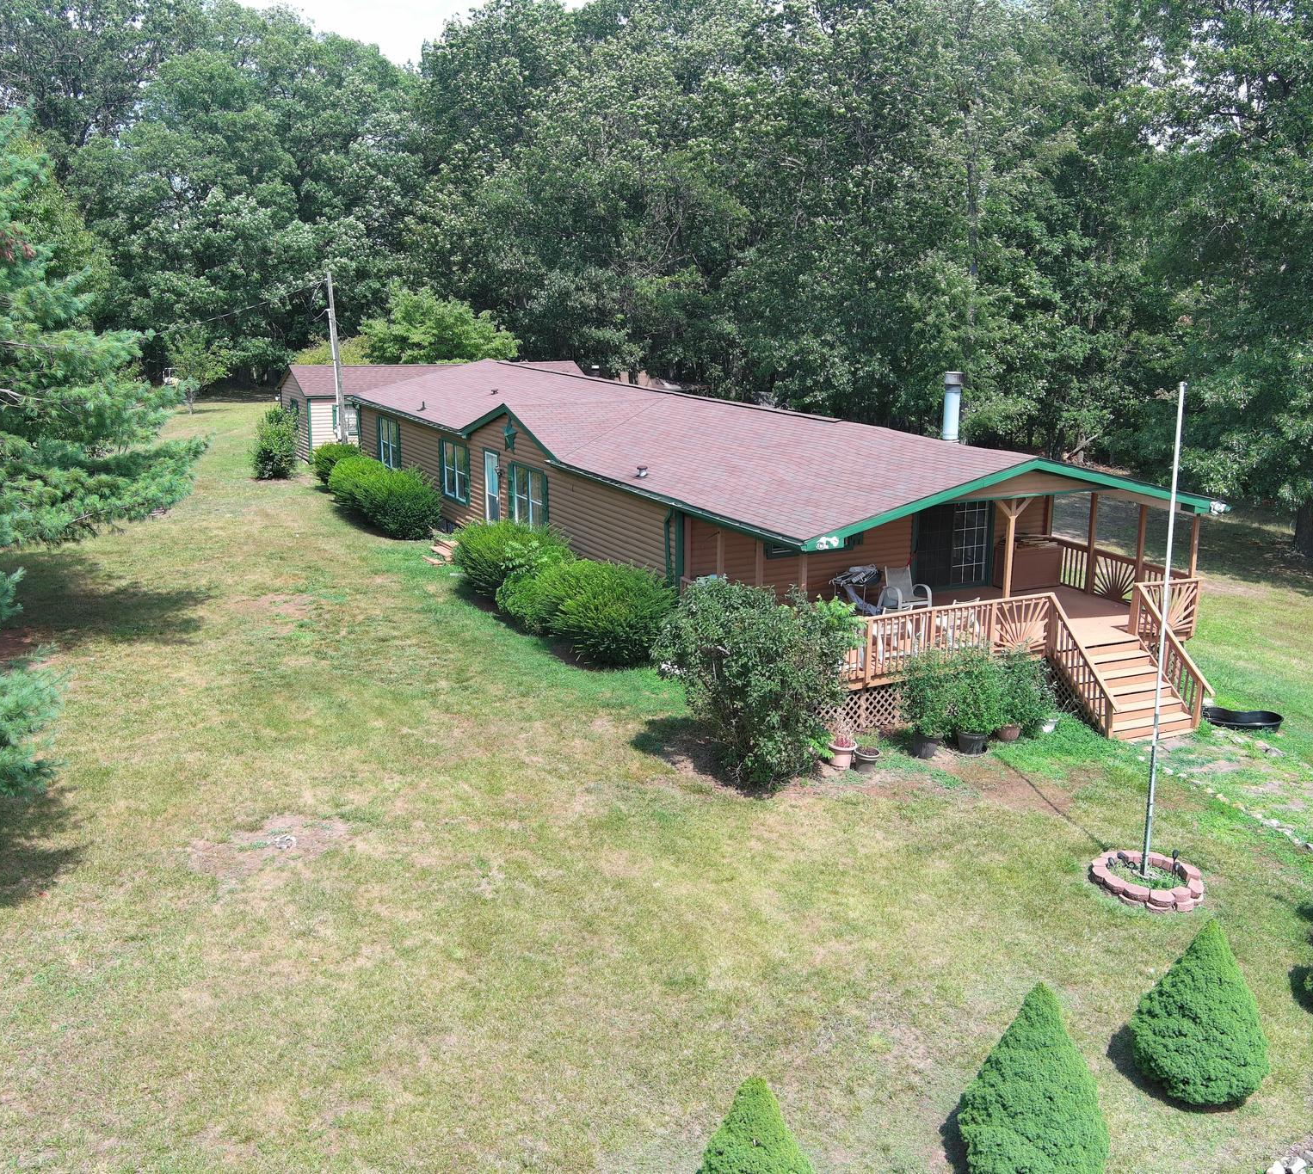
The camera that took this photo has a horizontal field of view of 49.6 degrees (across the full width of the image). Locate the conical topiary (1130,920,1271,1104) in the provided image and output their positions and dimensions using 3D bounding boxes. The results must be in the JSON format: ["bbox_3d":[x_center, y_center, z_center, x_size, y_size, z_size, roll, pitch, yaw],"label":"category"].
[{"bbox_3d":[5.087,3.864,13.199,1.253,1.632,1.253,-7,14,-26],"label":"conical topiary"}]

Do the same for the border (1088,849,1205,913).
[{"bbox_3d":[6.009,3.596,17.430,1.345,0.238,1.345,0,13,0],"label":"border"}]

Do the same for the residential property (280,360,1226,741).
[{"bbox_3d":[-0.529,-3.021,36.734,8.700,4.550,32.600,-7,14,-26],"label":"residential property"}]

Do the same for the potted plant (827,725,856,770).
[{"bbox_3d":[2.780,2.415,21.408,0.433,0.623,0.433,0,13,0],"label":"potted plant"}]

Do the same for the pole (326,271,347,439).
[{"bbox_3d":[-10.428,-6.867,46.706,0.280,6.870,0.280,-9,15,-25],"label":"pole"}]

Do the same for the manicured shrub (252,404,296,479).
[{"bbox_3d":[-13.036,-4.987,48.385,1.446,2.507,1.446,-7,14,-26],"label":"manicured shrub"}]

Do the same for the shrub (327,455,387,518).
[{"bbox_3d":[-8.925,-3.108,42.279,1.686,1.751,1.686,-7,14,-26],"label":"shrub"}]

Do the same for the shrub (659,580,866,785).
[{"bbox_3d":[1.460,1.378,20.812,3.025,2.867,3.025,0,13,0],"label":"shrub"}]

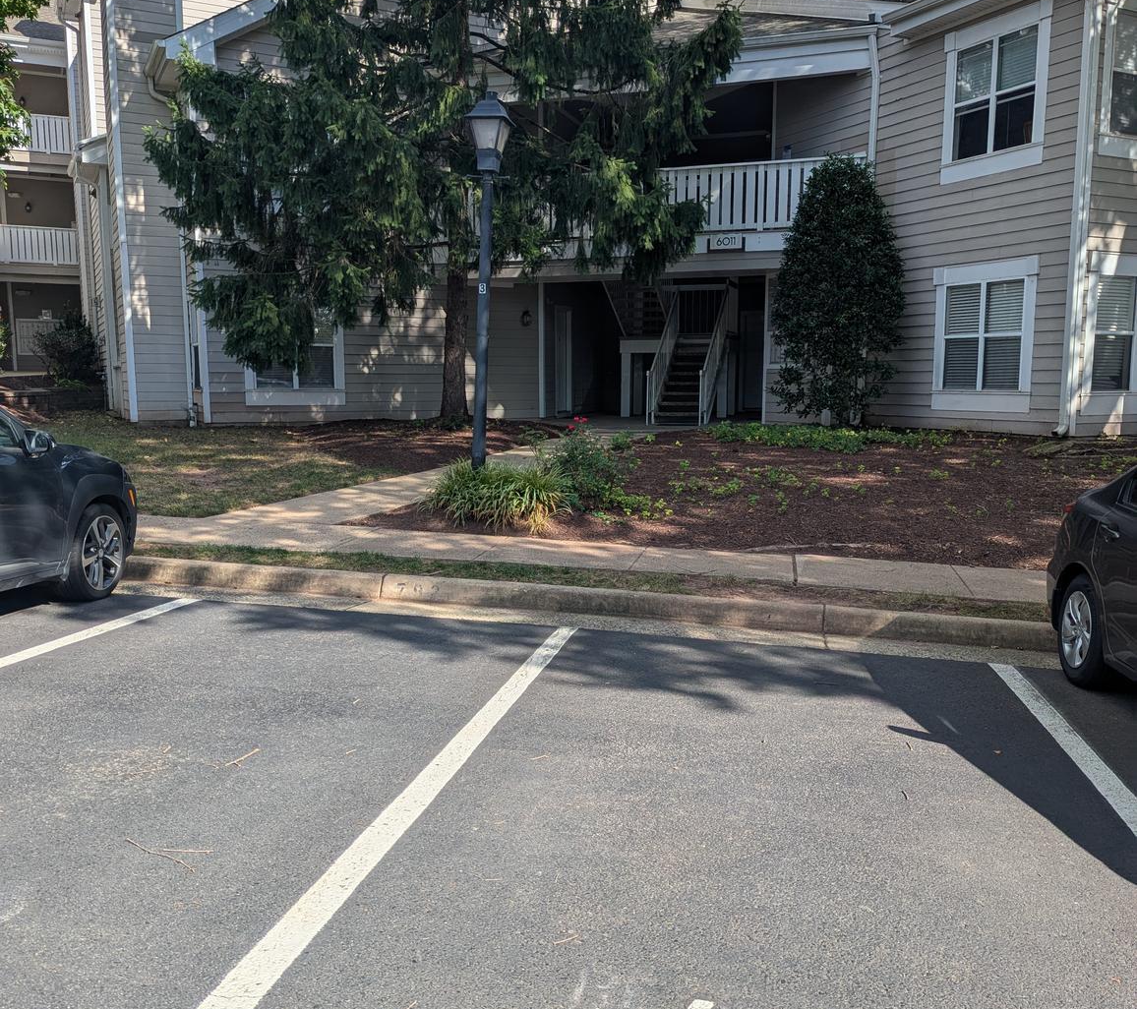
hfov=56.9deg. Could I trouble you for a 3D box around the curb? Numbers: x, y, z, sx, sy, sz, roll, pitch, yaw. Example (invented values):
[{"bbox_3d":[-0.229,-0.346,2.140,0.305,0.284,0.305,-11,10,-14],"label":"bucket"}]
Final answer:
[{"bbox_3d":[-0.094,0.646,7.135,6.350,0.160,0.180,3,8,10],"label":"curb"}]

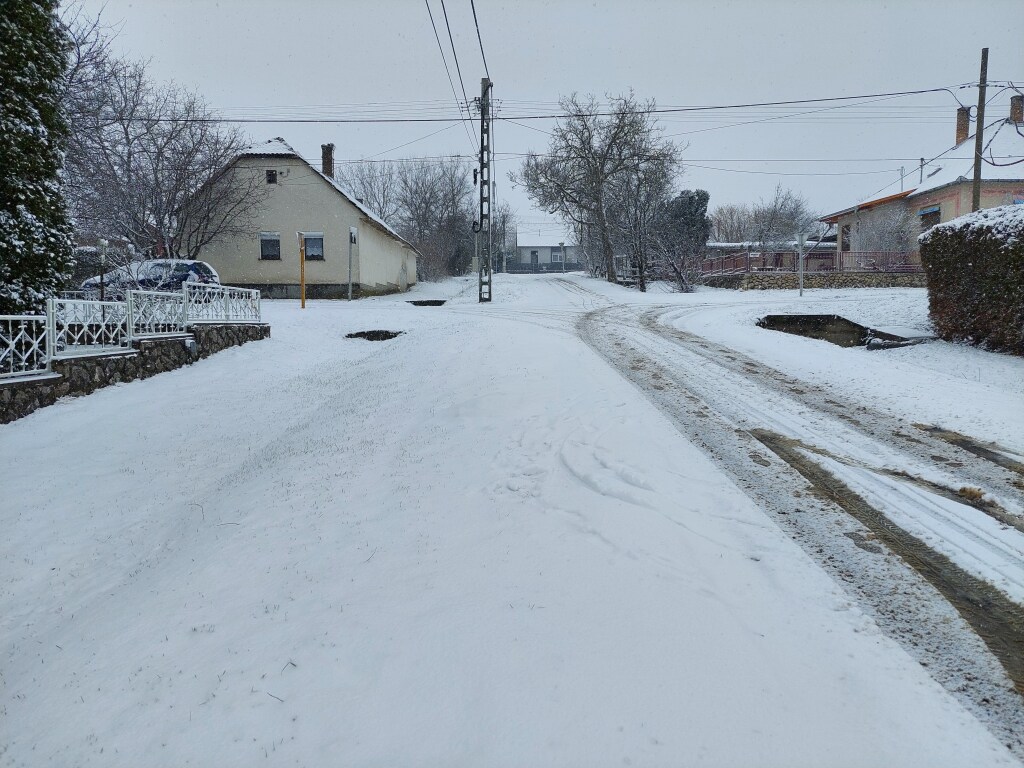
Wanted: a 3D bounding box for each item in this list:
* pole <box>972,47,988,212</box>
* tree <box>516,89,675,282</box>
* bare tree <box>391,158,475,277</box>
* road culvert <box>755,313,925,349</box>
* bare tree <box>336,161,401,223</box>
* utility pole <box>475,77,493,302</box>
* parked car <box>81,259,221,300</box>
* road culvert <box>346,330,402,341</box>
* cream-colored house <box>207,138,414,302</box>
[{"bbox_3d":[12.209,-5.125,18.617,0.220,7.170,0.220,0,5,0],"label":"pole"},{"bbox_3d":[4.501,-10.788,39.195,9.000,10.280,8.500,0,5,0],"label":"tree"},{"bbox_3d":[-5.466,-11.362,49.183,6.000,8.310,5.500,0,5,0],"label":"bare tree"},{"bbox_3d":[8.010,-1.412,17.946,3.800,0.950,2.300,1,5,7],"label":"road culvert"},{"bbox_3d":[-10.406,-11.714,51.160,5.200,8.580,5.200,0,5,0],"label":"bare tree"},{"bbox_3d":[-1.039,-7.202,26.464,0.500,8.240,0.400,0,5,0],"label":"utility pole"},{"bbox_3d":[-12.127,-3.468,23.786,4.200,1.500,1.760,1,5,7],"label":"parked car"},{"bbox_3d":[-3.287,-1.150,16.965,1.350,0.420,0.700,0,5,0],"label":"road culvert"},{"bbox_3d":[-9.800,-7.708,36.358,7.900,7.300,15.900,0,5,1],"label":"cream-colored house"}]

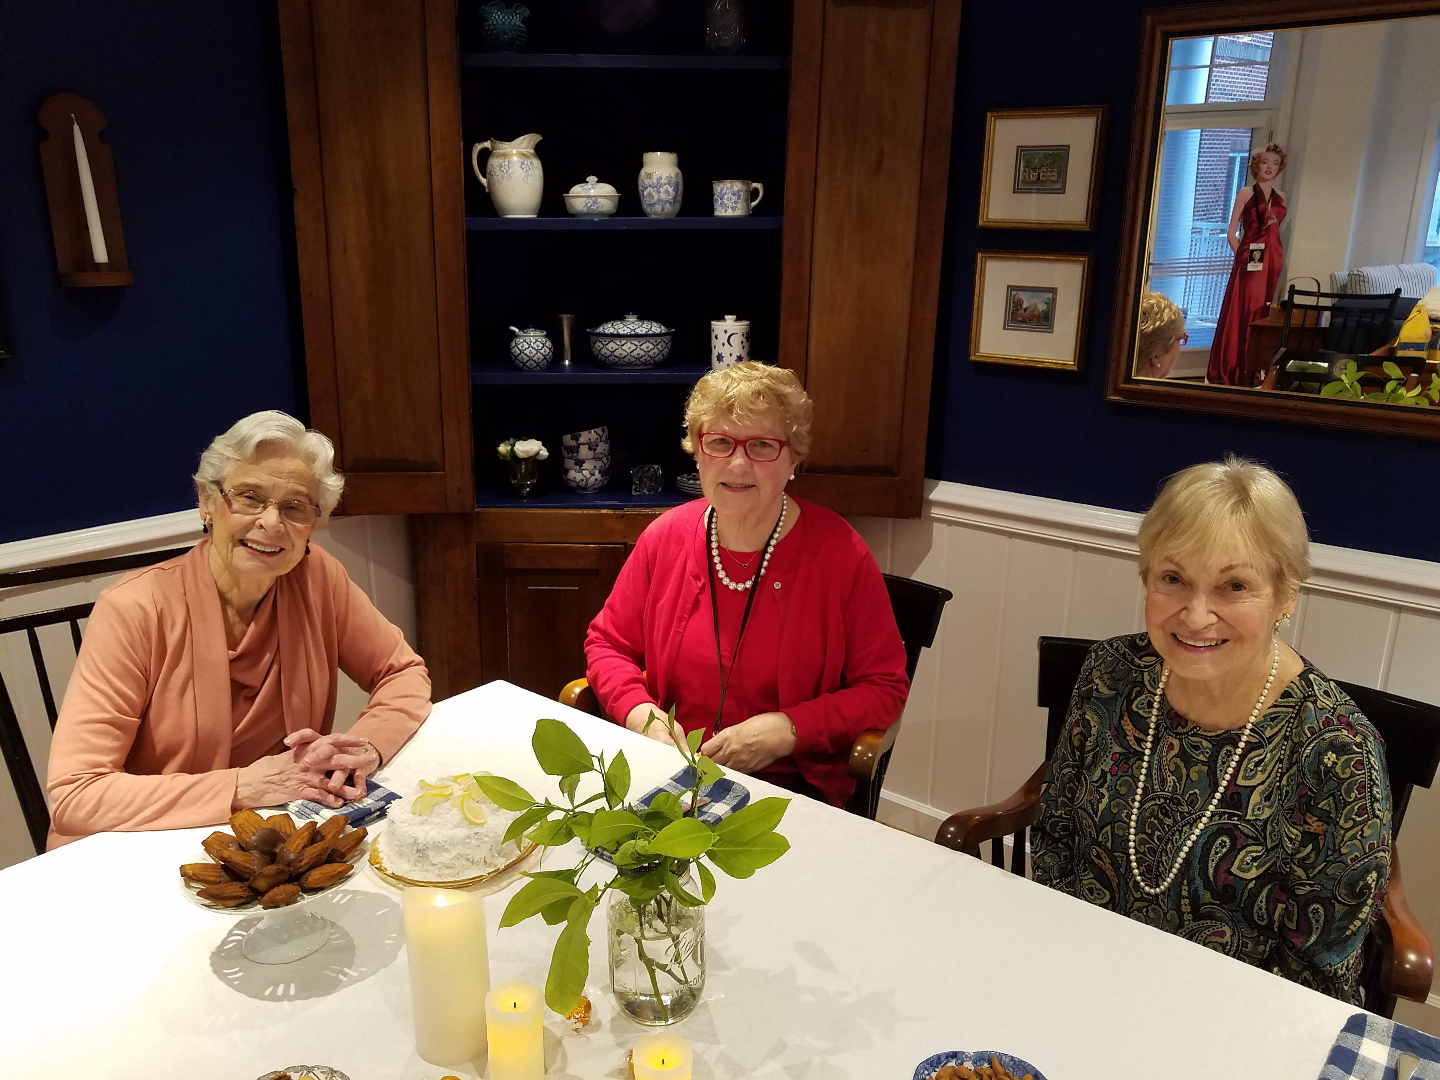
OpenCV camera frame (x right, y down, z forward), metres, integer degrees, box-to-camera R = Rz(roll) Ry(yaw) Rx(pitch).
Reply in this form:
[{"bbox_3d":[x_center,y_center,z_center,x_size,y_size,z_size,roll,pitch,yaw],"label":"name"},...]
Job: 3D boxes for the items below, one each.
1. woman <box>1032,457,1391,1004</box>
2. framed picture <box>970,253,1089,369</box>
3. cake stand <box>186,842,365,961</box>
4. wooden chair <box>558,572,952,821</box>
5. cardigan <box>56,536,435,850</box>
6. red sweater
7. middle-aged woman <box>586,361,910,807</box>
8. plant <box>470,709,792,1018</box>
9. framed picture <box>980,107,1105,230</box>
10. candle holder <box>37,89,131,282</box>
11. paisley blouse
[{"bbox_3d":[0.606,0.504,1.435,0.470,1.270,0.670,10,18,28],"label":"woman"},{"bbox_3d":[0.638,-0.474,2.229,0.239,0.223,0.022,13,20,36],"label":"framed picture"},{"bbox_3d":[-0.470,0.389,1.167,0.184,0.095,0.184,1,16,0],"label":"cake stand"},{"bbox_3d":[0.060,0.523,2.060,0.600,0.870,0.560,8,17,22],"label":"wooden chair"},{"bbox_3d":[-0.698,0.299,1.528,0.490,0.540,0.400,-12,20,-41],"label":"cardigan"},{"bbox_3d":[0.034,0.227,1.768,0.490,0.580,0.360,8,16,22],"label":"red sweater"},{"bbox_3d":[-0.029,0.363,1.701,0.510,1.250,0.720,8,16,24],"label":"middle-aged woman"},{"bbox_3d":[-0.072,0.287,0.993,0.300,0.300,0.270,1,15,0],"label":"plant"},{"bbox_3d":[0.639,-0.738,2.158,0.238,0.224,0.022,13,20,36],"label":"framed picture"},{"bbox_3d":[-1.058,-0.586,1.822,0.088,0.315,0.118,14,20,40],"label":"candle holder"},{"bbox_3d":[0.575,0.398,1.298,0.430,0.570,0.350,12,18,35],"label":"paisley blouse"}]

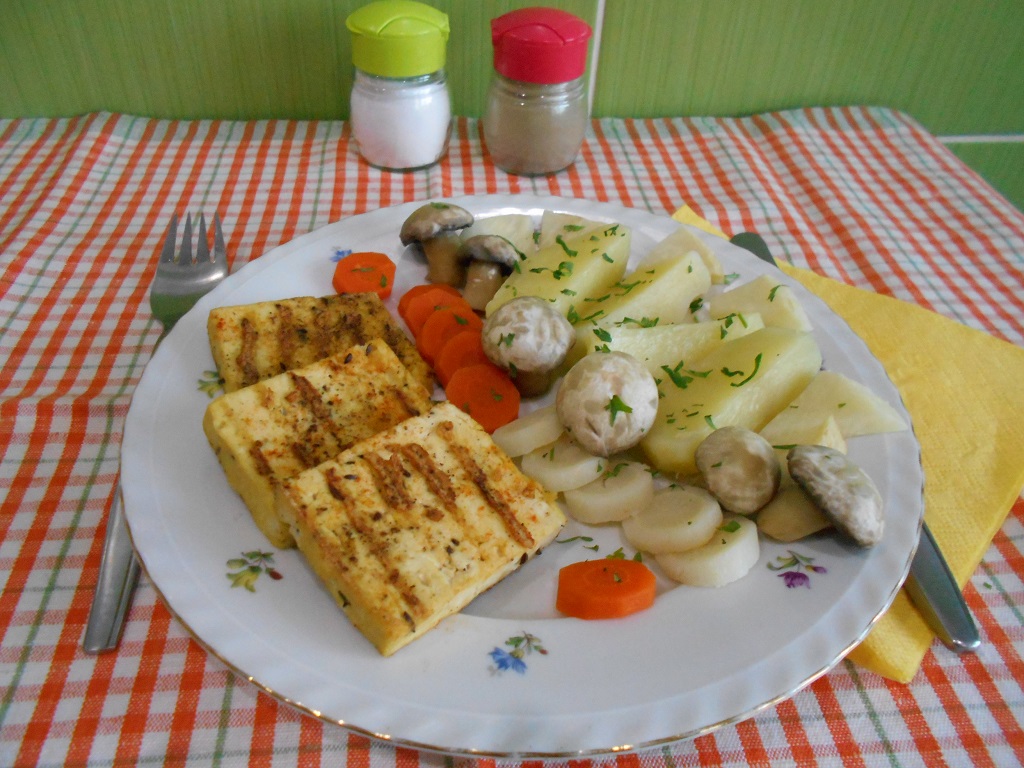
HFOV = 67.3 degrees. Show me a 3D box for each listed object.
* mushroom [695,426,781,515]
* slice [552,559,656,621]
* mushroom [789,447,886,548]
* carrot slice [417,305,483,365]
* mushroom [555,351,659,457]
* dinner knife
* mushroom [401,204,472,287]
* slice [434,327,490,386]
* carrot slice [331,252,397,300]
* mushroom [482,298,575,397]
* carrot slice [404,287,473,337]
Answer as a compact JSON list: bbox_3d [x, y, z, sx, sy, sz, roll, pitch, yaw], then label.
[{"bbox_3d":[0.066,0.026,0.223,0.025,0.022,0.025,-4,68,10],"label":"mushroom"},{"bbox_3d":[0.024,0.053,0.199,0.025,0.007,0.018,1,23,-1],"label":"slice"},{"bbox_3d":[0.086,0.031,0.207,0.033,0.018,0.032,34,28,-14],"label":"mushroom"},{"bbox_3d":[-0.022,-0.016,0.274,0.024,0.005,0.024,7,59,-6],"label":"carrot slice"},{"bbox_3d":[0.029,0.007,0.238,0.031,0.027,0.031,-5,70,2],"label":"mushroom"},{"bbox_3d":[0.111,-0.001,0.276,0.020,0.008,0.210,0,41,-2],"label":"dinner knife"},{"bbox_3d":[-0.028,-0.057,0.310,0.030,0.030,0.030,-8,19,7],"label":"mushroom"},{"bbox_3d":[-0.014,-0.007,0.265,0.024,0.005,0.024,1,59,-1],"label":"slice"},{"bbox_3d":[-0.058,-0.042,0.298,0.024,0.005,0.022,1,49,-1],"label":"carrot slice"},{"bbox_3d":[0.006,-0.012,0.260,0.029,0.028,0.029,1,49,-1],"label":"mushroom"},{"bbox_3d":[-0.027,-0.025,0.285,0.025,0.005,0.025,5,54,-4],"label":"carrot slice"}]

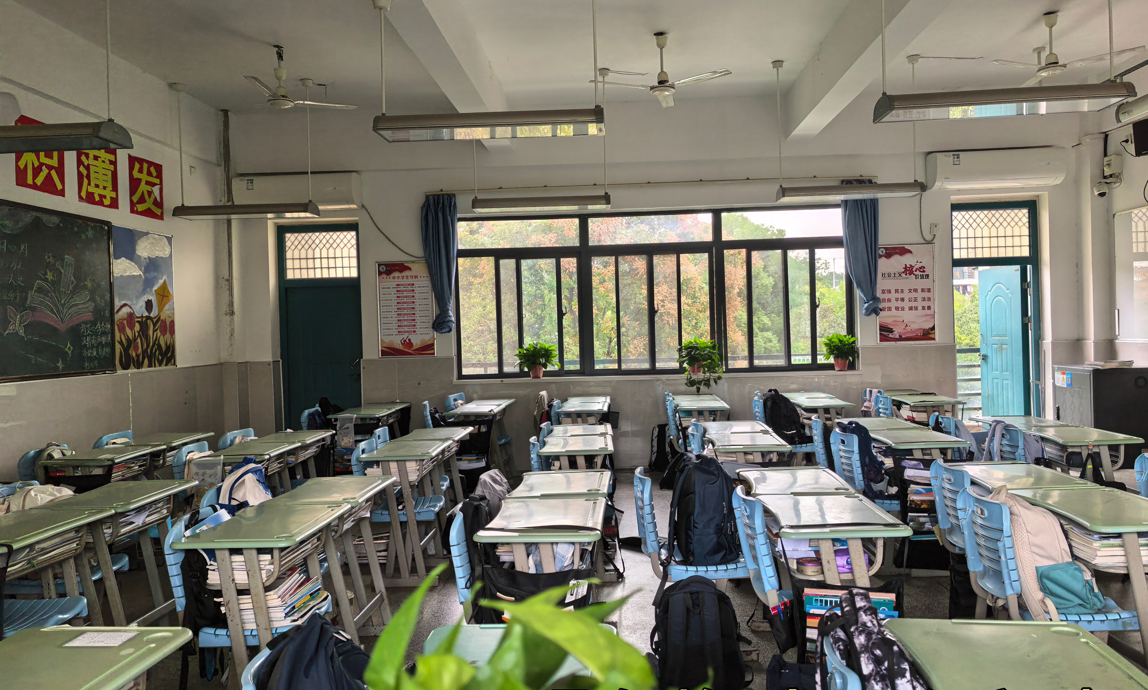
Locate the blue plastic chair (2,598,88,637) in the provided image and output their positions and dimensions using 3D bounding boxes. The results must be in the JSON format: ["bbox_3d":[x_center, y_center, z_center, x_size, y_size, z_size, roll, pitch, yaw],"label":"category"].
[{"bbox_3d":[-2.099,1.041,2.938,0.490,0.790,0.410,-2,1,4],"label":"blue plastic chair"}]

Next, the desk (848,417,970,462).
[{"bbox_3d":[1.953,0.907,4.563,0.420,0.765,0.610,-2,1,3],"label":"desk"}]

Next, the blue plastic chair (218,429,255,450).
[{"bbox_3d":[-2.123,1.000,5.564,0.490,0.790,0.410,-2,1,4],"label":"blue plastic chair"}]

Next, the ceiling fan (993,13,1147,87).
[{"bbox_3d":[3.671,-2.333,6.210,1.110,0.510,1.090,-2,1,3],"label":"ceiling fan"}]

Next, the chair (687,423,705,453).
[{"bbox_3d":[0.973,0.932,4.866,0.500,0.815,0.420,-2,1,3],"label":"chair"}]

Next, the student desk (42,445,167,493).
[{"bbox_3d":[-2.804,1.042,4.813,0.430,0.765,0.600,-2,1,3],"label":"student desk"}]

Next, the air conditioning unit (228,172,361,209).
[{"bbox_3d":[-2.840,-1.590,8.181,1.250,0.360,0.270,-2,1,3],"label":"air conditioning unit"}]

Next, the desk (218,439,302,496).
[{"bbox_3d":[-2.000,1.042,4.957,0.445,0.763,0.610,-2,1,3],"label":"desk"}]

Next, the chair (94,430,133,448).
[{"bbox_3d":[-2.984,1.035,5.588,0.500,0.815,0.420,-2,1,3],"label":"chair"}]

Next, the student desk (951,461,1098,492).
[{"bbox_3d":[1.901,0.939,3.450,0.440,0.772,0.600,-2,1,3],"label":"student desk"}]

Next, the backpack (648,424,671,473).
[{"bbox_3d":[0.875,1.028,7.880,0.290,0.490,0.180,-2,1,4],"label":"backpack"}]

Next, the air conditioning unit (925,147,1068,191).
[{"bbox_3d":[4.062,-1.694,7.691,1.160,0.335,0.255,-2,1,4],"label":"air conditioning unit"}]

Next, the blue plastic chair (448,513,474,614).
[{"bbox_3d":[-0.191,0.988,2.926,0.460,0.790,0.400,-2,1,3],"label":"blue plastic chair"}]

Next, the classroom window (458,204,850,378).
[{"bbox_3d":[0.791,-0.547,8.148,4.070,1.661,0.120,-2,1,3],"label":"classroom window"}]

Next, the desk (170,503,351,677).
[{"bbox_3d":[-1.119,1.035,2.986,0.440,0.745,0.600,-2,1,4],"label":"desk"}]

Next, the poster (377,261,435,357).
[{"bbox_3d":[-1.784,-0.377,8.488,0.610,1.020,0.025,-2,1,3],"label":"poster"}]

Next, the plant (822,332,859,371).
[{"bbox_3d":[2.686,0.068,8.031,0.370,0.380,0.360,-2,1,3],"label":"plant"}]

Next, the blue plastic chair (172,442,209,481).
[{"bbox_3d":[-2.107,1.008,4.842,0.460,0.790,0.400,-2,1,3],"label":"blue plastic chair"}]

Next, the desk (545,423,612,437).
[{"bbox_3d":[0.051,0.949,5.336,0.420,0.765,0.600,-2,1,3],"label":"desk"}]

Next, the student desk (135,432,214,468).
[{"bbox_3d":[-2.904,1.058,5.613,0.445,0.763,0.610,-2,1,1],"label":"student desk"}]

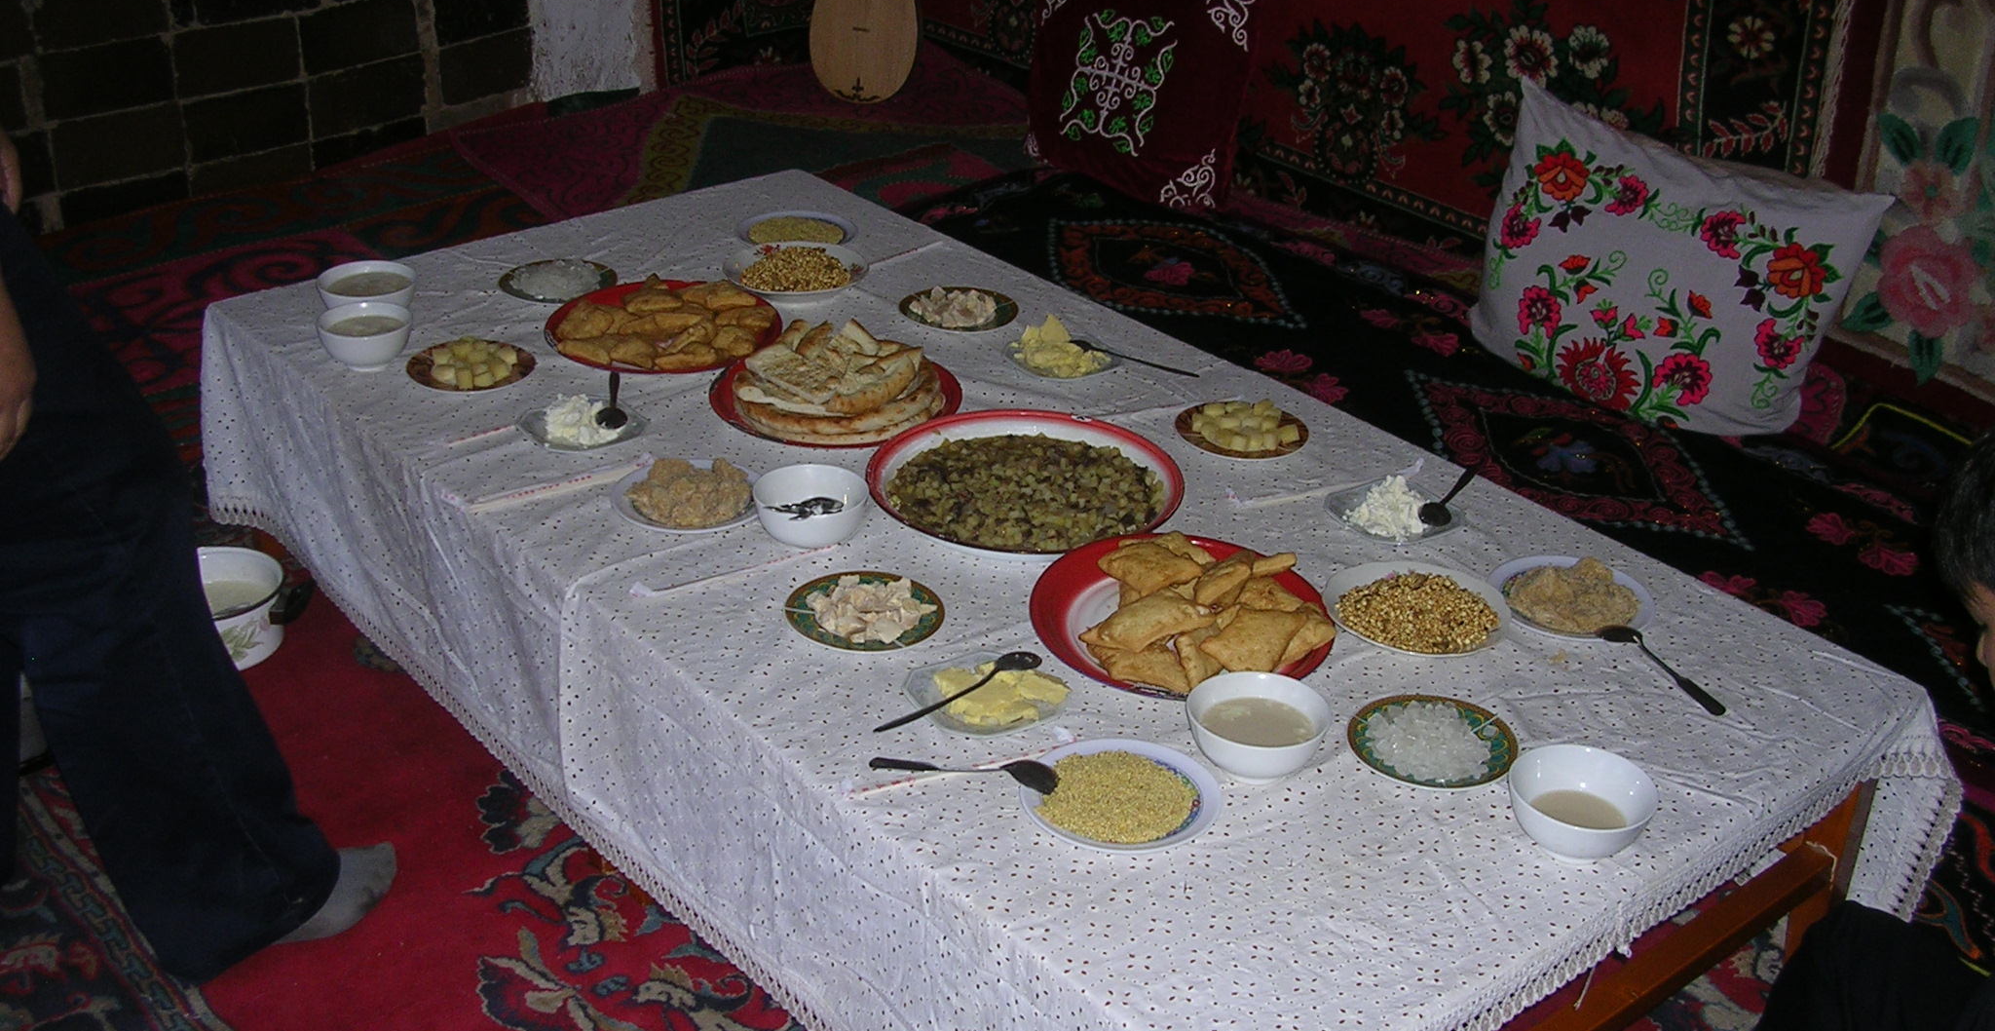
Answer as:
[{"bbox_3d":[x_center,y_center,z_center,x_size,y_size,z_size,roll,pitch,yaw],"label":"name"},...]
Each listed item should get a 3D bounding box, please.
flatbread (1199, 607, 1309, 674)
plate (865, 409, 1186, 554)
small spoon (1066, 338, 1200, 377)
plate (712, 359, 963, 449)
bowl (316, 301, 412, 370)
[{"bbox_3d":[0.251,0.131,2.142,0.078,0.030,0.098,18,38,22],"label":"flatbread"},{"bbox_3d":[0.031,-0.024,2.456,0.353,0.043,0.353,2,28,-1],"label":"plate"},{"bbox_3d":[0.173,-0.200,2.802,0.184,0.022,0.038,16,31,19],"label":"small spoon"},{"bbox_3d":[-0.195,-0.136,2.662,0.305,0.032,0.305,2,28,-1],"label":"plate"},{"bbox_3d":[-0.748,-0.206,2.605,0.111,0.057,0.111,2,29,-1],"label":"bowl"}]

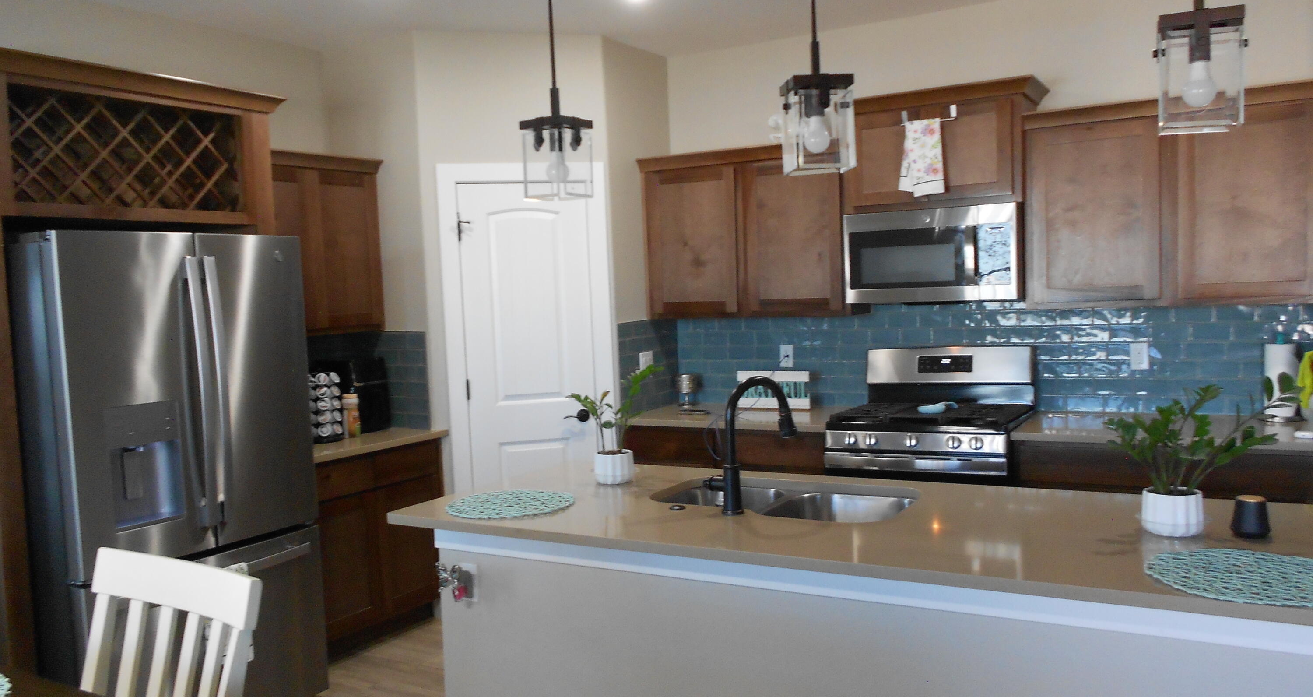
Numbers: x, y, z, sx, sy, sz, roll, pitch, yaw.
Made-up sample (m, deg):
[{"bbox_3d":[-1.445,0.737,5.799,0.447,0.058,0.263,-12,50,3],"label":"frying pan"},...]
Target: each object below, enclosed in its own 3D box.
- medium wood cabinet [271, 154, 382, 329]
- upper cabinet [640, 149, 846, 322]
[{"bbox_3d":[-1.658,-0.462,4.472,0.360,0.809,0.875,0,4,29],"label":"medium wood cabinet"},{"bbox_3d":[0.478,-0.568,4.933,1.050,0.810,0.360,0,4,29],"label":"upper cabinet"}]

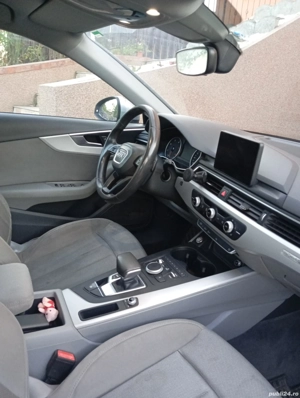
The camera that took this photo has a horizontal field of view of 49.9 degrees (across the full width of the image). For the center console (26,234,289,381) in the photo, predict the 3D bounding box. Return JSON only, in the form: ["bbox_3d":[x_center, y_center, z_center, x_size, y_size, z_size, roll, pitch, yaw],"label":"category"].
[{"bbox_3d":[0.001,0.281,0.940,0.780,0.260,0.240,-7,22,-23],"label":"center console"}]

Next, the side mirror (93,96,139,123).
[{"bbox_3d":[-0.166,-0.448,1.623,0.135,0.133,0.220,-15,26,-37],"label":"side mirror"}]

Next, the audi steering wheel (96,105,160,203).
[{"bbox_3d":[-0.079,-0.160,1.165,0.085,0.370,0.370,19,10,-32],"label":"audi steering wheel"}]

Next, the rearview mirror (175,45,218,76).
[{"bbox_3d":[0.104,-0.325,0.765,0.038,0.064,0.228,-6,22,-10],"label":"rearview mirror"}]

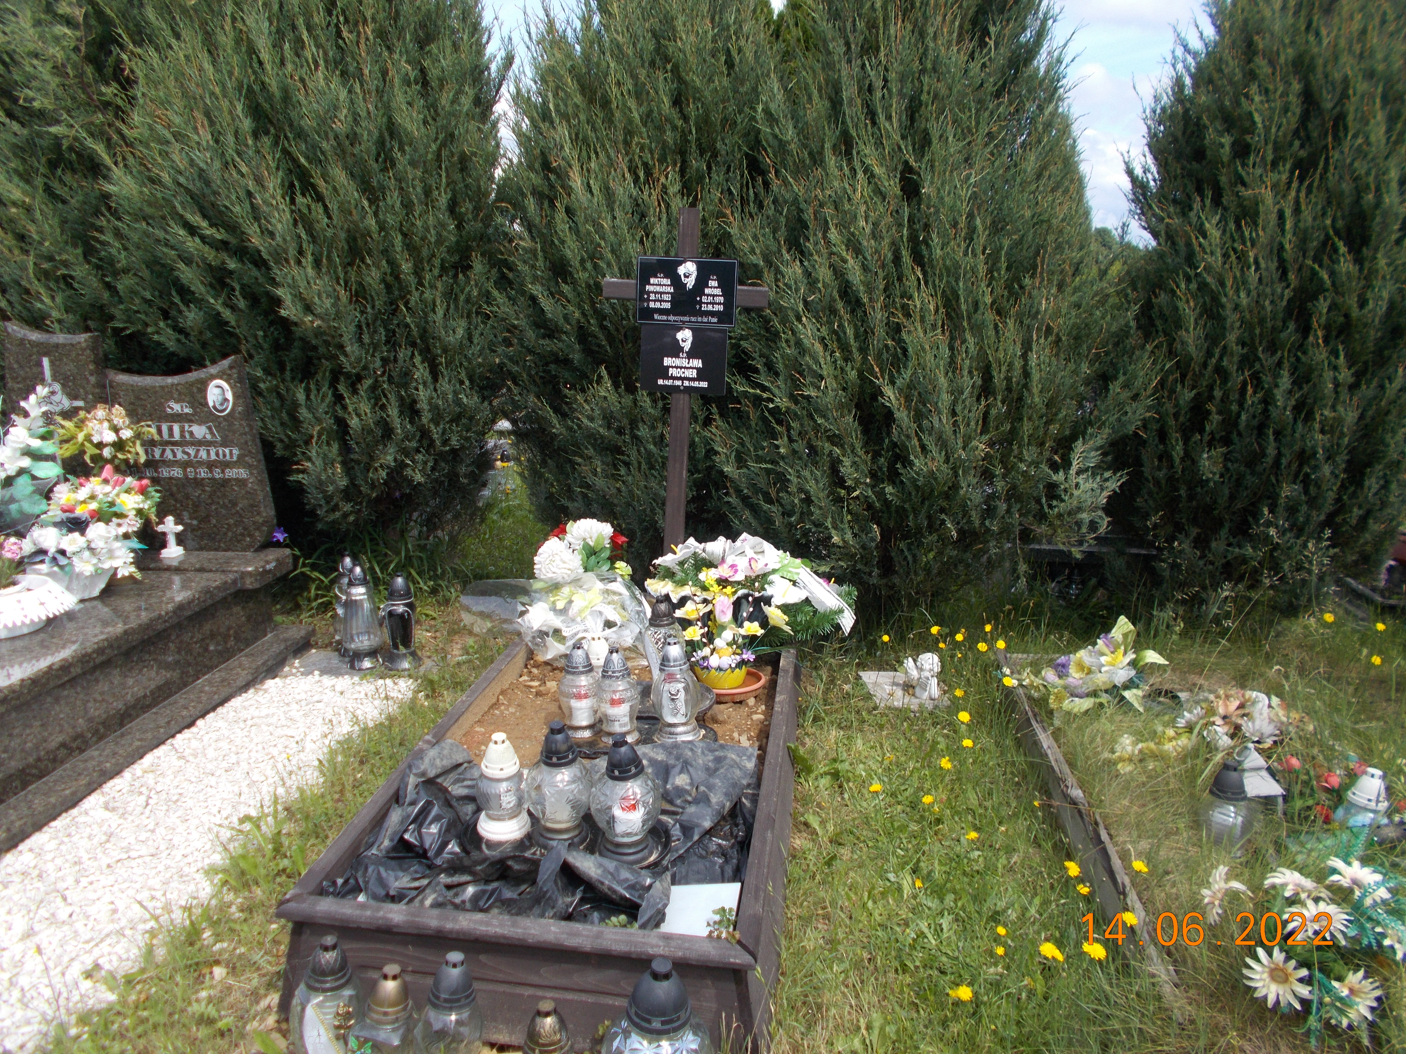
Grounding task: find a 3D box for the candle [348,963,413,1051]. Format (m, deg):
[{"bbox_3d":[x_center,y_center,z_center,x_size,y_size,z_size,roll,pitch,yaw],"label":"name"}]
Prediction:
[{"bbox_3d":[-0.537,0.858,1.821,0.102,0.210,0.102,4,13,16],"label":"candle"}]

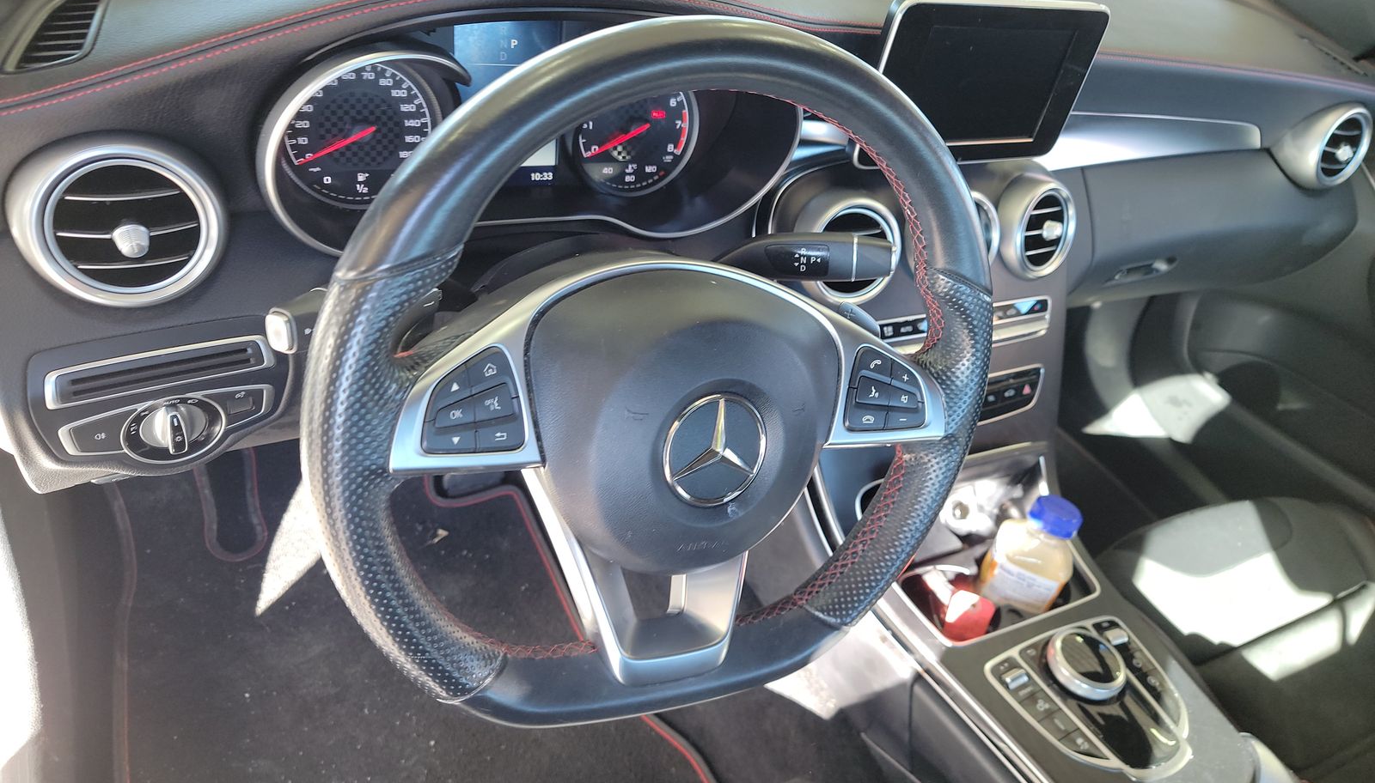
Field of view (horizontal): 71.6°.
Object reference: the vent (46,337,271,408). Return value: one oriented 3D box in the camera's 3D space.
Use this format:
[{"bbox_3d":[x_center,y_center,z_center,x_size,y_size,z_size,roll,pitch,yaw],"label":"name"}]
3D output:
[{"bbox_3d":[-0.346,-0.018,0.621,0.130,0.028,0.025,-16,46,-31],"label":"vent"}]

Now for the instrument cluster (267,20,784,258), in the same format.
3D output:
[{"bbox_3d":[-0.093,-0.164,0.596,0.338,0.142,0.090,-11,29,-28],"label":"instrument cluster"}]

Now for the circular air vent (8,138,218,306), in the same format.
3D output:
[{"bbox_3d":[-0.335,-0.103,0.568,0.108,0.104,0.053,-10,29,-26],"label":"circular air vent"}]

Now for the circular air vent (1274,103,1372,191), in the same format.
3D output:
[{"bbox_3d":[0.746,-0.288,1.110,0.108,0.104,0.053,-10,29,-26],"label":"circular air vent"}]

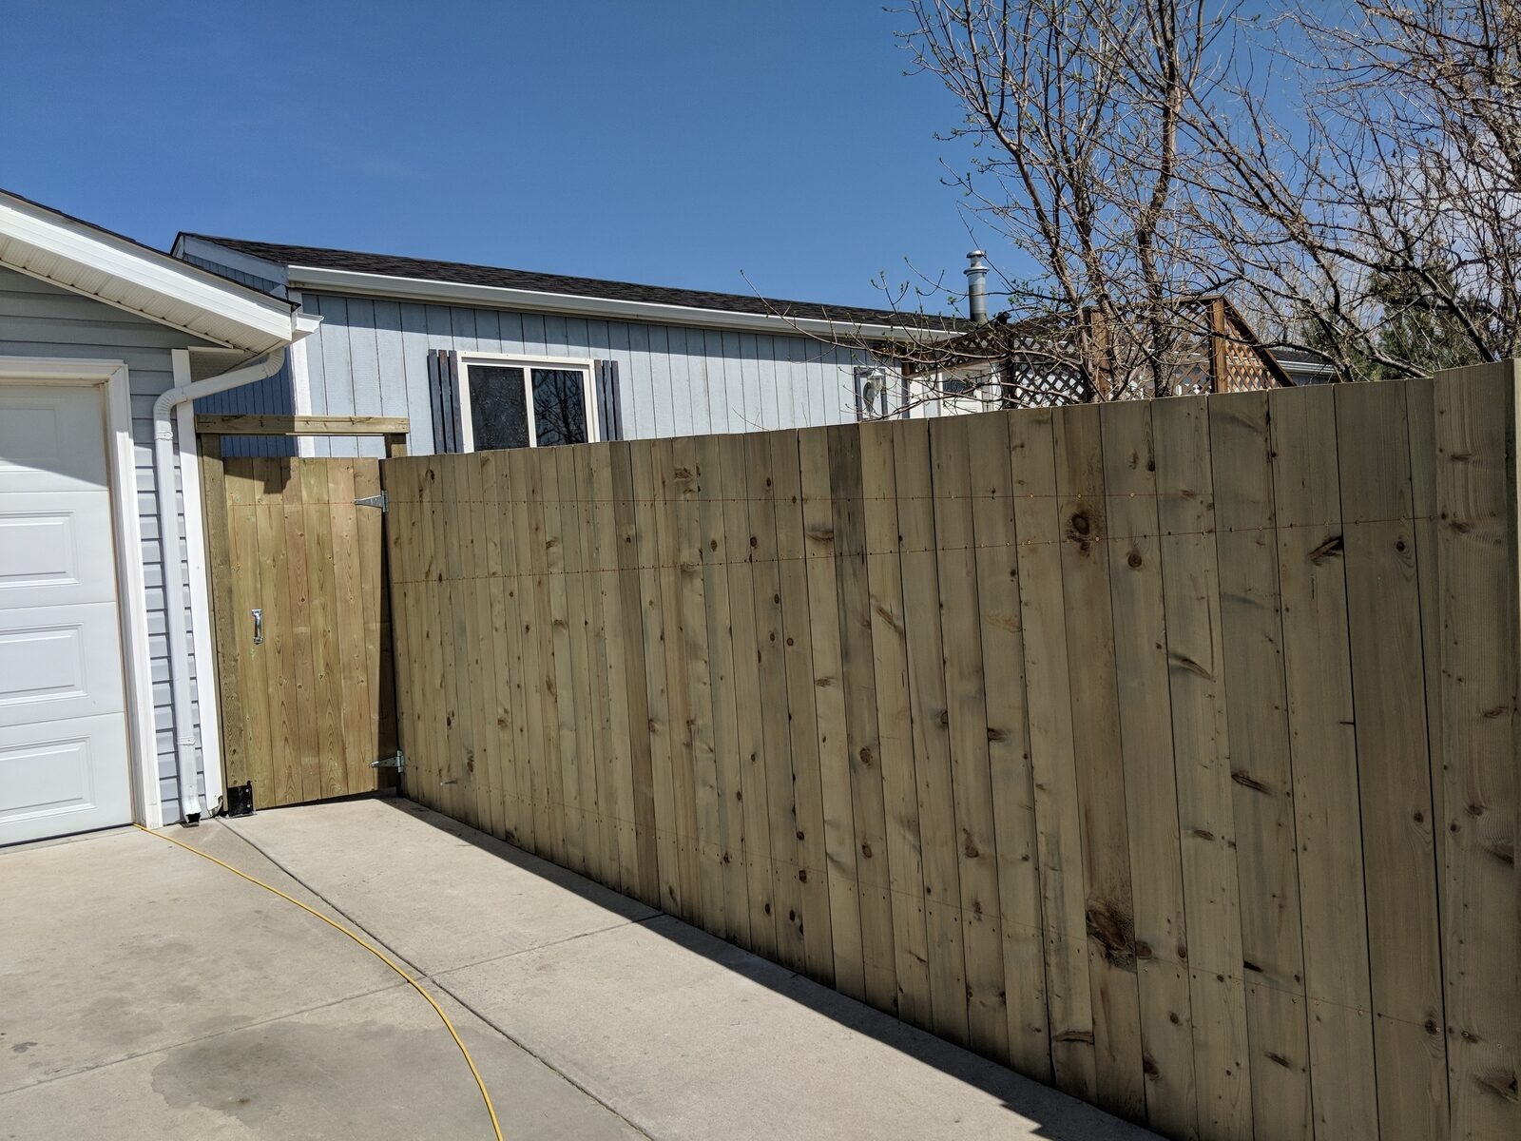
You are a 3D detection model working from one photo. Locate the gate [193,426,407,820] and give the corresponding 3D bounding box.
[{"bbox_3d":[-2.343,0.195,6.268,1.050,2.000,0.120,-4,1,-36],"label":"gate"}]

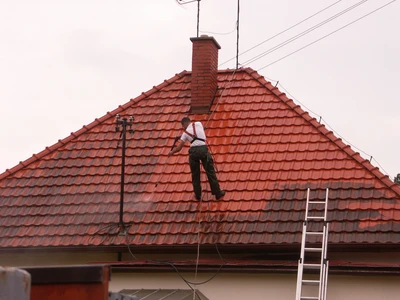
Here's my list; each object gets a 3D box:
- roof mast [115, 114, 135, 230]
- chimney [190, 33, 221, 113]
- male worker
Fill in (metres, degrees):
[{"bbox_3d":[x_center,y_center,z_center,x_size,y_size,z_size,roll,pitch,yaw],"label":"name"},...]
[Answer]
[{"bbox_3d":[-1.430,0.450,21.874,0.380,2.245,0.130,7,-14,-24],"label":"roof mast"},{"bbox_3d":[0.118,-1.581,25.410,0.518,1.820,0.708,-2,-13,15],"label":"chimney"},{"bbox_3d":[-0.048,0.163,22.361,1.020,1.680,0.620,4,-13,-12],"label":"male worker"}]

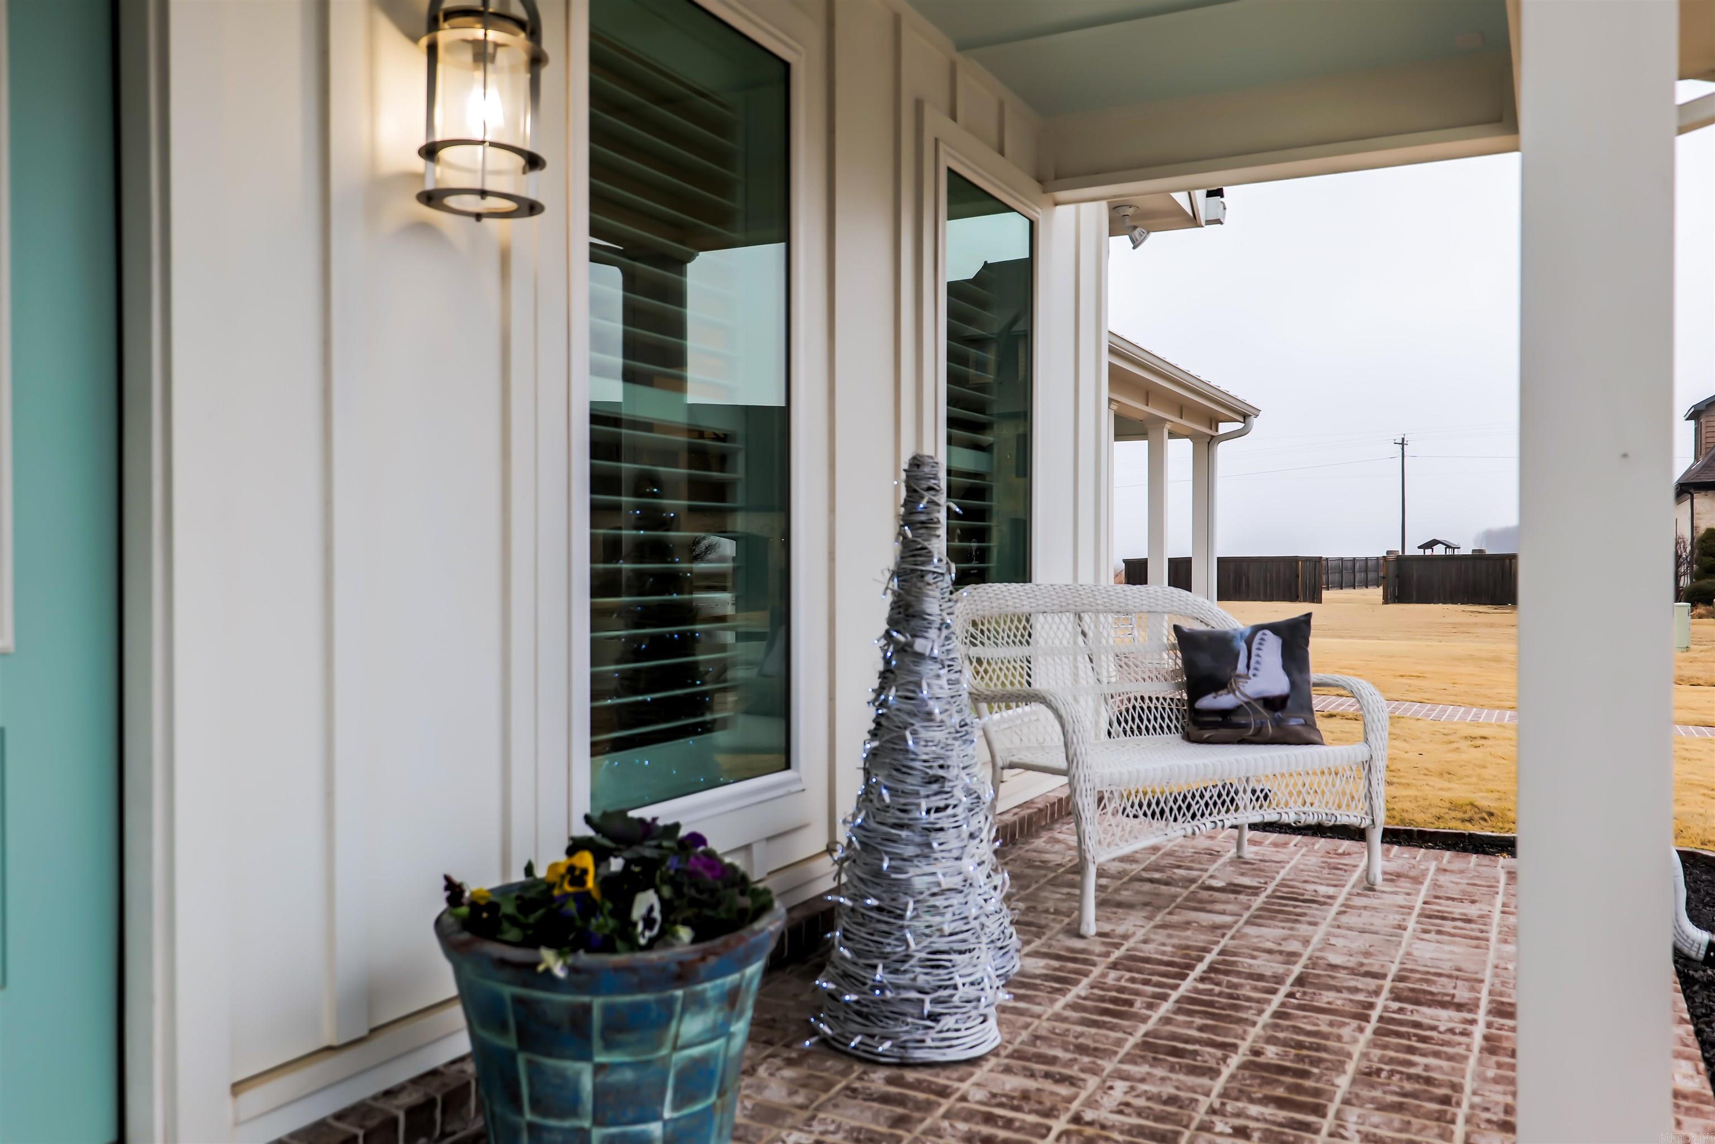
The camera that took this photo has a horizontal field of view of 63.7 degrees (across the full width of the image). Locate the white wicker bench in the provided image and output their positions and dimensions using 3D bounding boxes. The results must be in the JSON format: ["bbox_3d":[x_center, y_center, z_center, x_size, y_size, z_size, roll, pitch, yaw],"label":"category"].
[{"bbox_3d":[0.923,0.489,4.139,1.232,0.912,0.678,0,0,-31],"label":"white wicker bench"}]

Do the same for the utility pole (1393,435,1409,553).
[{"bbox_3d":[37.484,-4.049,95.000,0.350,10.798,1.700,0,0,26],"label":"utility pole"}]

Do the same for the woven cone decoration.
[{"bbox_3d":[0.115,0.351,2.845,0.385,1.190,0.385,0,0,0],"label":"woven cone decoration"}]

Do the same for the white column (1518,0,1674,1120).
[{"bbox_3d":[0.878,-0.222,1.647,0.168,2.345,0.168,0,0,27],"label":"white column"}]

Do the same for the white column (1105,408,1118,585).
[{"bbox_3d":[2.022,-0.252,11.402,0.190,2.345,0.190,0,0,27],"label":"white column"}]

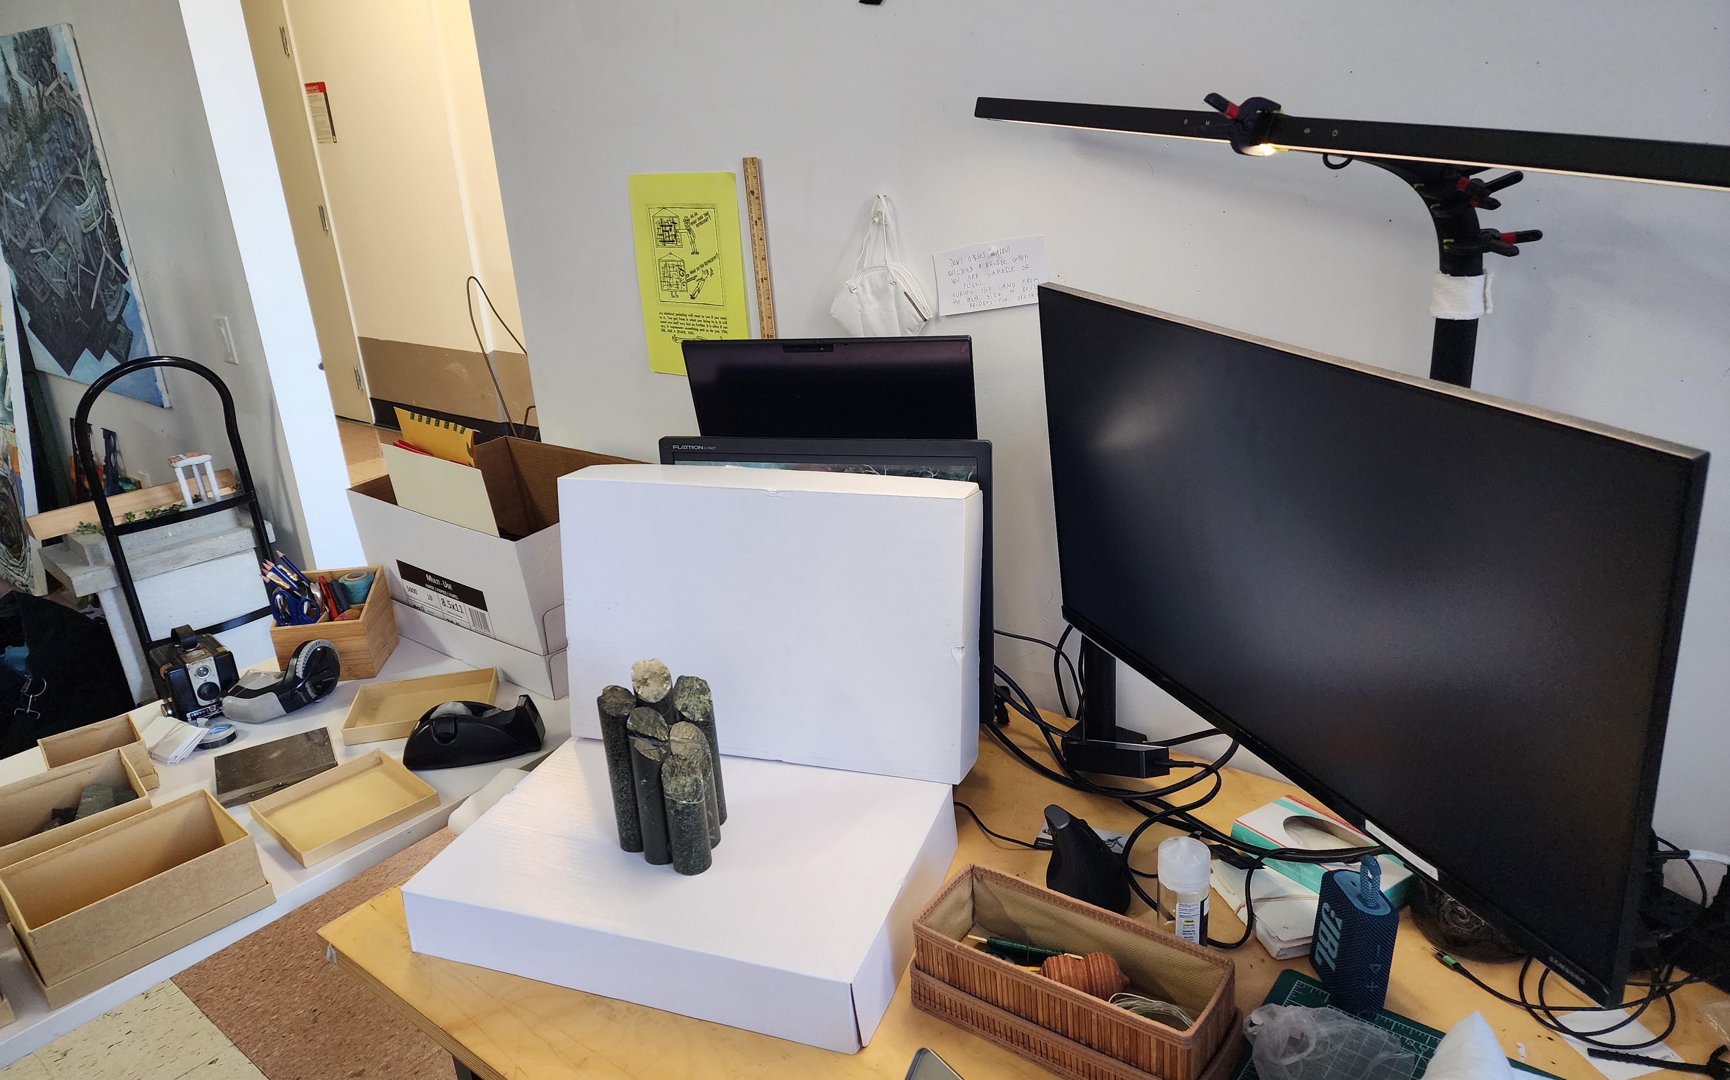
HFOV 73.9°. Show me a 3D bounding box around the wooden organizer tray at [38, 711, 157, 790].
[{"bbox_3d":[-0.886,0.260,1.329,0.096,0.061,0.104,-19,23,-36],"label":"wooden organizer tray"}]

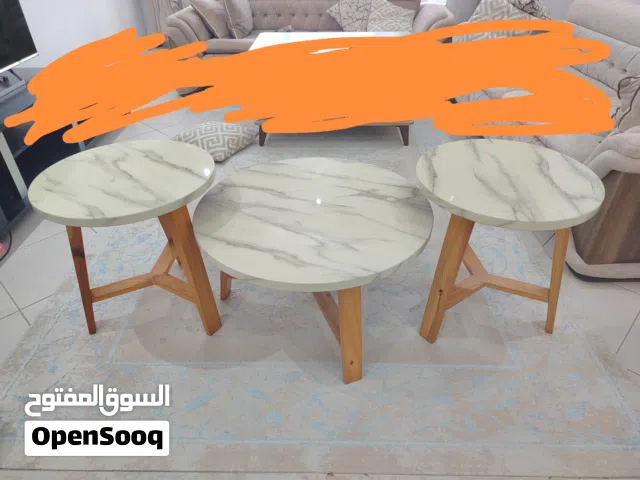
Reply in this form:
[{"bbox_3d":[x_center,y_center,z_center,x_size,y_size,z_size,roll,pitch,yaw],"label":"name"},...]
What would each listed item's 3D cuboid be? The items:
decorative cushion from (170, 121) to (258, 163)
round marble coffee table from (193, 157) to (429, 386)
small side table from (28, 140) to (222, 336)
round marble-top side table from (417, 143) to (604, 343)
[{"bbox_3d":[-0.653,-0.630,2.744,0.460,0.130,0.460,17,39,23],"label":"decorative cushion"},{"bbox_3d":[-0.015,0.072,1.456,0.706,0.417,0.706,-1,35,0],"label":"round marble coffee table"},{"bbox_3d":[-0.560,0.023,1.439,0.499,0.529,0.499,-1,35,0],"label":"small side table"},{"bbox_3d":[0.530,0.031,1.406,0.499,0.529,0.499,-1,35,0],"label":"round marble-top side table"}]

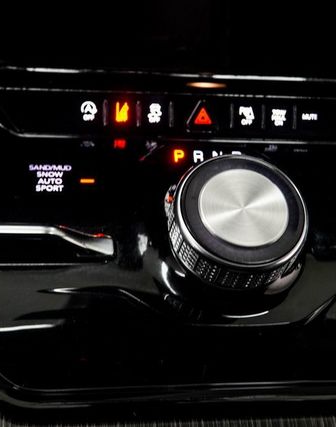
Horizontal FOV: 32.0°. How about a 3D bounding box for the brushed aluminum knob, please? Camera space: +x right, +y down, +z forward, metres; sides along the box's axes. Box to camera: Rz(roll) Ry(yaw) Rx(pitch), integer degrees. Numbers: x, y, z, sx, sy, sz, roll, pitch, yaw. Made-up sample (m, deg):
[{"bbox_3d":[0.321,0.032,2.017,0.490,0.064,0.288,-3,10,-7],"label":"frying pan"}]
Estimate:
[{"bbox_3d":[0.033,0.003,0.273,0.062,0.022,0.062,3,59,-3],"label":"brushed aluminum knob"}]

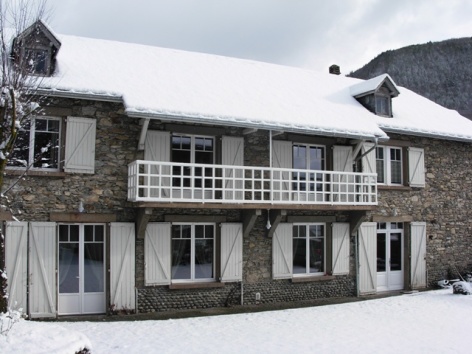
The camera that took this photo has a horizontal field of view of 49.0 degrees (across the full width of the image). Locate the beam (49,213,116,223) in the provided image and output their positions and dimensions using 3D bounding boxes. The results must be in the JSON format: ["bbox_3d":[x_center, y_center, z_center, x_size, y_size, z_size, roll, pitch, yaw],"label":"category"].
[{"bbox_3d":[-3.735,1.009,12.718,1.580,0.205,0.180,3,-5,-27],"label":"beam"}]

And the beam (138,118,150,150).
[{"bbox_3d":[-2.289,-1.075,13.100,0.130,0.954,0.130,2,34,-26],"label":"beam"}]

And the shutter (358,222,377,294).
[{"bbox_3d":[4.250,2.589,16.581,0.710,2.250,0.050,3,-5,-27],"label":"shutter"}]

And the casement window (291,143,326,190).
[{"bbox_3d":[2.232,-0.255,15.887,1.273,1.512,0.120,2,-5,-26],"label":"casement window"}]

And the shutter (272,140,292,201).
[{"bbox_3d":[1.464,-0.119,16.036,0.704,1.964,0.060,3,-5,-27],"label":"shutter"}]

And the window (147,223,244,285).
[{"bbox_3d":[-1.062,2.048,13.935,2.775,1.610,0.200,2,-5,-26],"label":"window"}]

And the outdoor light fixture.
[{"bbox_3d":[0.950,1.244,15.041,0.140,0.580,0.140,0,-4,0],"label":"outdoor light fixture"}]

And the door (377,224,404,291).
[{"bbox_3d":[5.045,2.618,17.062,1.286,2.221,0.120,2,-5,-26],"label":"door"}]

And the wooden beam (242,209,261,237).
[{"bbox_3d":[0.473,1.285,14.409,0.170,0.750,0.670,3,-5,-27],"label":"wooden beam"}]

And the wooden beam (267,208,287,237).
[{"bbox_3d":[1.172,1.317,14.765,0.180,0.750,0.670,3,-5,-27],"label":"wooden beam"}]

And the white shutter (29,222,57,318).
[{"bbox_3d":[-4.760,2.292,12.723,0.651,2.321,0.060,3,-5,-27],"label":"white shutter"}]

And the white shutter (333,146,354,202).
[{"bbox_3d":[3.401,-0.046,16.352,0.760,1.840,0.050,3,-5,-27],"label":"white shutter"}]

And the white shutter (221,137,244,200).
[{"bbox_3d":[-0.070,-0.194,15.267,0.714,1.974,0.060,3,-5,-27],"label":"white shutter"}]

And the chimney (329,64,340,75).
[{"bbox_3d":[4.351,-4.659,22.898,0.420,0.650,0.400,3,-5,-27],"label":"chimney"}]

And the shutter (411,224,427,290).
[{"bbox_3d":[6.073,2.607,17.217,0.673,2.162,0.050,2,-5,-26],"label":"shutter"}]

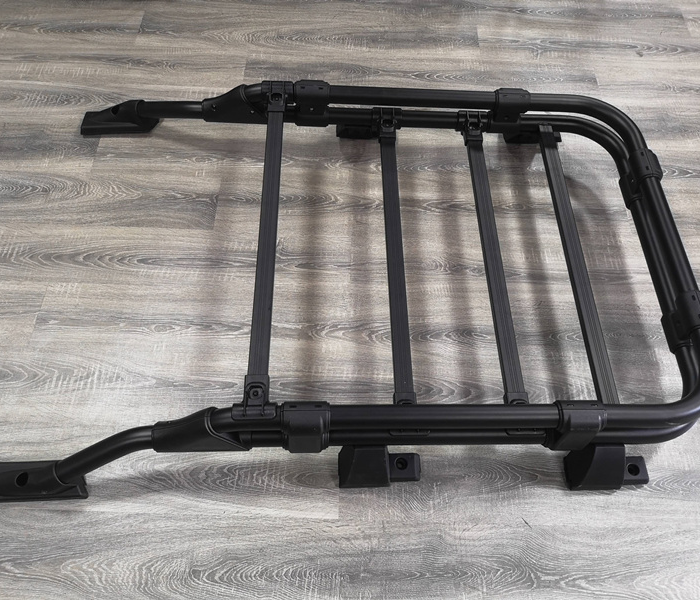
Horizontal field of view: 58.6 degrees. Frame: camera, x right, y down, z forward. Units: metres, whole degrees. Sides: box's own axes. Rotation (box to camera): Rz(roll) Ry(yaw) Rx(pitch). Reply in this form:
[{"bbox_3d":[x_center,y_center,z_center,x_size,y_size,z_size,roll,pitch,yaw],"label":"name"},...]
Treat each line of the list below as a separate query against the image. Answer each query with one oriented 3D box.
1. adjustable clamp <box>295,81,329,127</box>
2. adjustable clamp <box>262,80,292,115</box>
[{"bbox_3d":[-0.110,-0.572,1.830,0.102,0.145,0.074,1,60,-2],"label":"adjustable clamp"},{"bbox_3d":[-0.208,-0.562,1.762,0.088,0.062,0.097,1,60,-2],"label":"adjustable clamp"}]

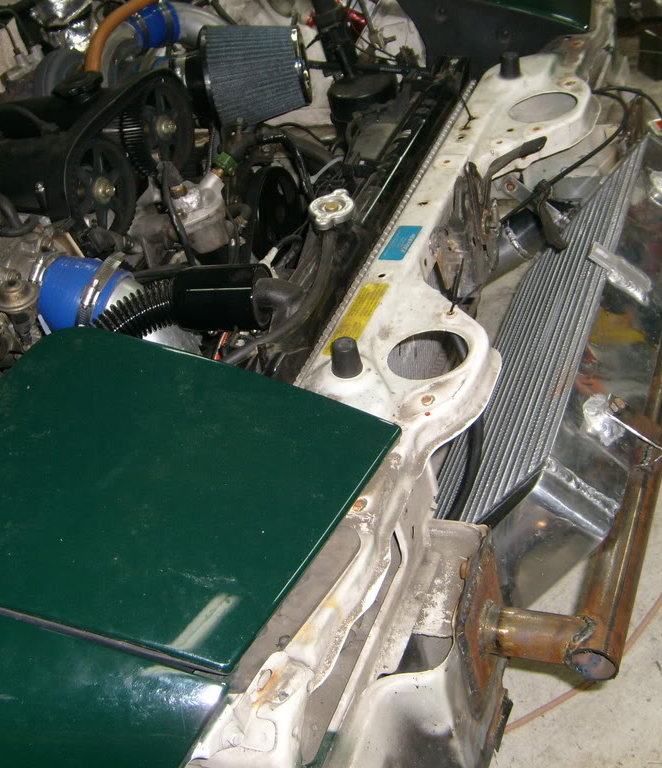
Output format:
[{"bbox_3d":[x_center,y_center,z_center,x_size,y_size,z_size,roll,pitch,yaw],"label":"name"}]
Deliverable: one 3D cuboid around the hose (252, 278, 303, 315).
[{"bbox_3d":[-0.063,-0.104,1.179,0.071,0.031,0.026,17,49,37],"label":"hose"}]

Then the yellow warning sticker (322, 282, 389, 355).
[{"bbox_3d":[0.026,-0.064,1.007,0.027,0.002,0.112,6,43,25],"label":"yellow warning sticker"}]

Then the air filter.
[{"bbox_3d":[-0.119,-0.446,1.494,0.173,0.146,0.146,-6,38,3],"label":"air filter"}]

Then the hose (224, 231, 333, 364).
[{"bbox_3d":[-0.049,-0.093,1.139,0.034,0.065,0.186,23,53,41],"label":"hose"}]

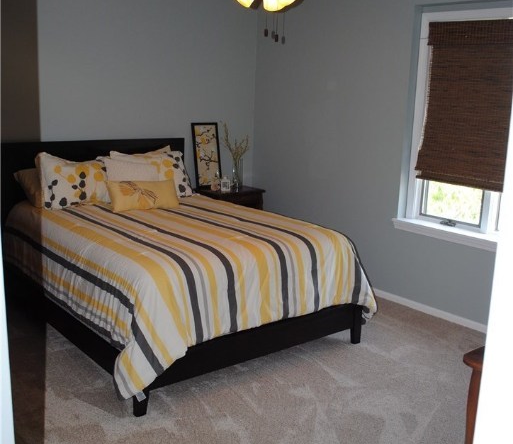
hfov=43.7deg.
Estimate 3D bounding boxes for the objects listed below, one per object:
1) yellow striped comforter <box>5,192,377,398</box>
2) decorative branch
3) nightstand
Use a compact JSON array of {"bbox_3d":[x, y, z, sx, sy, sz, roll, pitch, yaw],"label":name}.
[{"bbox_3d":[-0.546,0.279,4.341,1.830,0.600,2.080,-8,16,-39],"label":"yellow striped comforter"},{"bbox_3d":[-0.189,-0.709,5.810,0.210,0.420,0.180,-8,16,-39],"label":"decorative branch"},{"bbox_3d":[-0.275,0.053,5.871,0.620,0.680,0.370,-8,16,-39],"label":"nightstand"}]

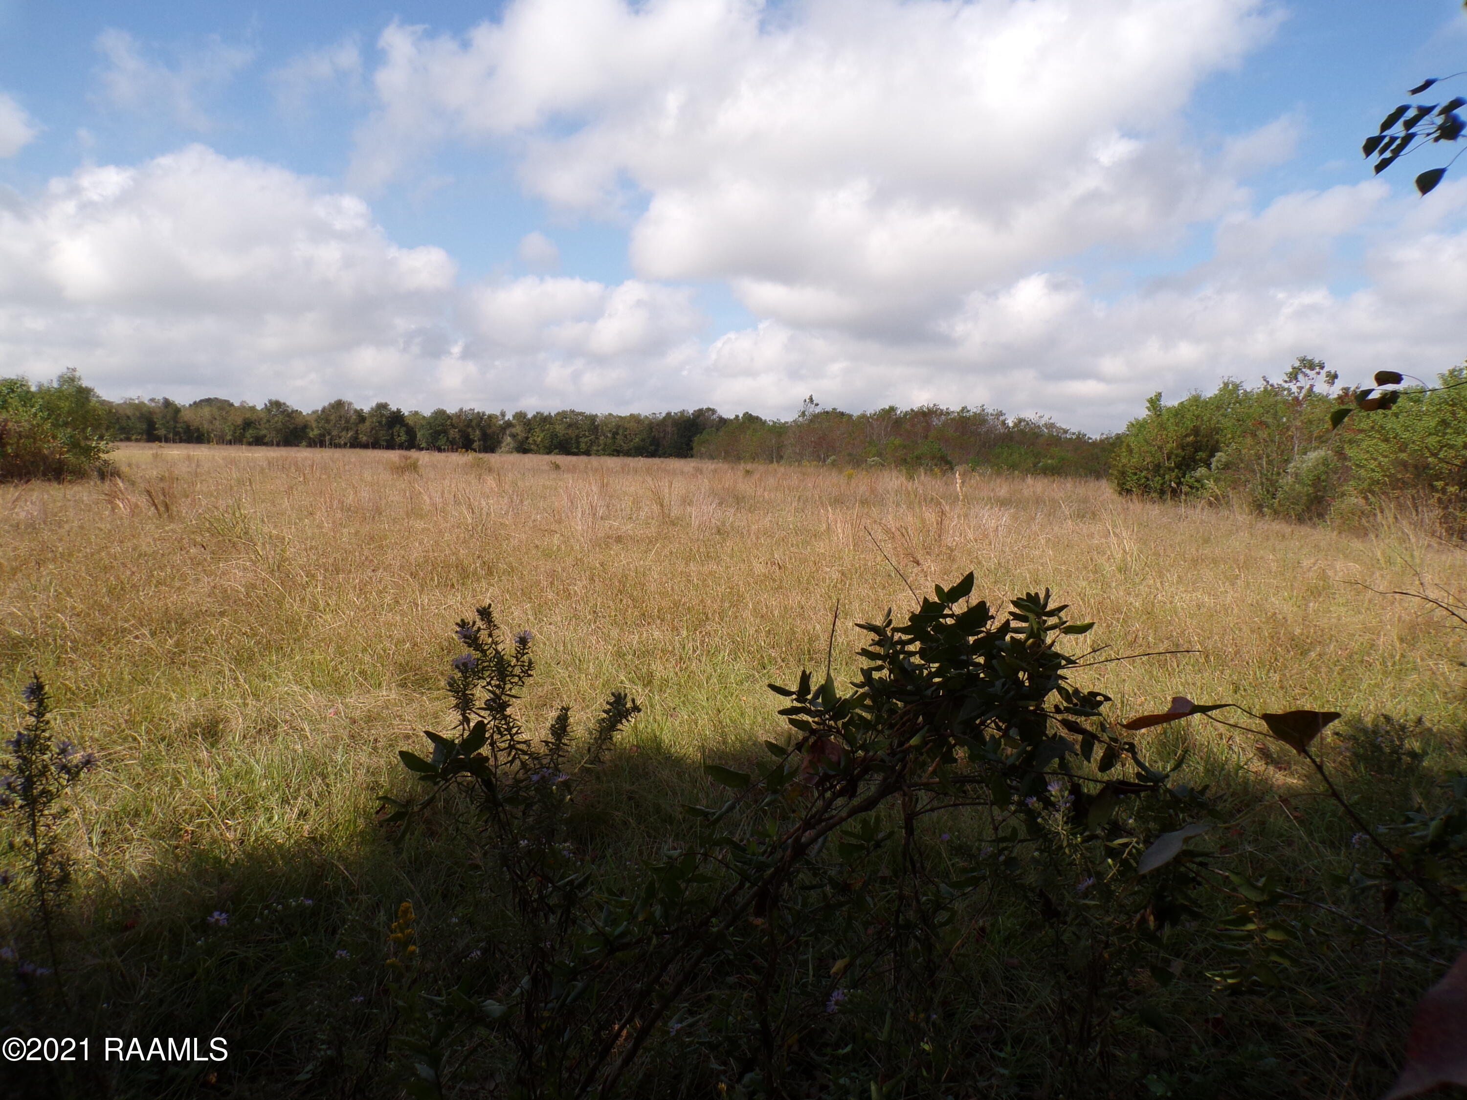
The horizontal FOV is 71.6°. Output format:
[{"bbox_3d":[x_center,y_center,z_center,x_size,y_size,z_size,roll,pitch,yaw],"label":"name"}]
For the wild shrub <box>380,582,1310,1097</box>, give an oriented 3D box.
[{"bbox_3d":[0.200,0.610,1.900,1.680,1.030,0.950,0,6,0],"label":"wild shrub"}]

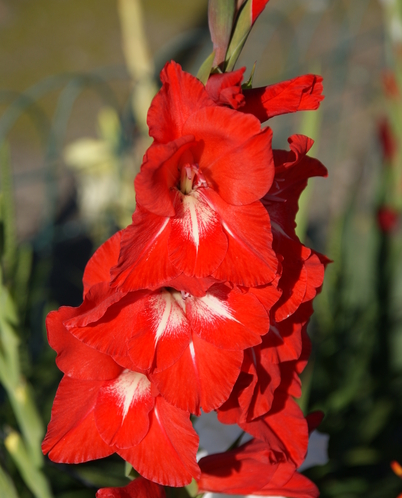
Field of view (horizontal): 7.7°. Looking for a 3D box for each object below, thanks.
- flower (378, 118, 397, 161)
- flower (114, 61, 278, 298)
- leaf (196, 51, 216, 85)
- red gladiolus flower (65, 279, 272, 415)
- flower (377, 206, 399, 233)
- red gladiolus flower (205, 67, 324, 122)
[{"bbox_3d":[0.161,-0.095,2.600,0.016,0.038,0.018,-2,11,-11],"label":"flower"},{"bbox_3d":[-0.003,-0.036,1.500,0.084,0.112,0.065,0,11,-2],"label":"flower"},{"bbox_3d":[0.003,-0.091,1.530,0.010,0.019,0.007,5,12,24],"label":"leaf"},{"bbox_3d":[-0.016,0.046,1.490,0.103,0.078,0.065,1,11,5],"label":"red gladiolus flower"},{"bbox_3d":[0.161,-0.025,2.600,0.019,0.025,0.020,1,11,6],"label":"flower"},{"bbox_3d":[0.032,-0.079,1.530,0.058,0.027,0.032,5,12,23],"label":"red gladiolus flower"}]

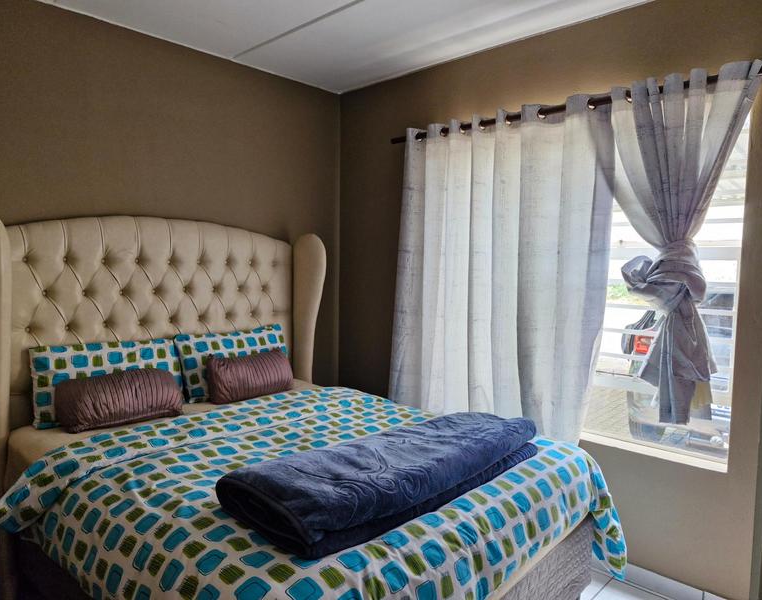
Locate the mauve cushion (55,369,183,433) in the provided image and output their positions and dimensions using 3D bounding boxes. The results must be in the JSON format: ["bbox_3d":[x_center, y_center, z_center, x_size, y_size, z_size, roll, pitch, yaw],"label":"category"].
[{"bbox_3d":[-1.173,0.440,2.415,0.480,0.250,0.150,-3,-21,-47],"label":"mauve cushion"}]

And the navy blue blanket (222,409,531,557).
[{"bbox_3d":[0.062,0.545,1.850,1.100,0.125,0.470,-3,5,-43],"label":"navy blue blanket"}]

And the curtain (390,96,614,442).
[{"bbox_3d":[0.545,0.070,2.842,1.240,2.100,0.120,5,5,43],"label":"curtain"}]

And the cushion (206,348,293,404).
[{"bbox_3d":[-0.698,0.411,2.928,0.470,0.250,0.150,-3,-21,-47],"label":"cushion"}]

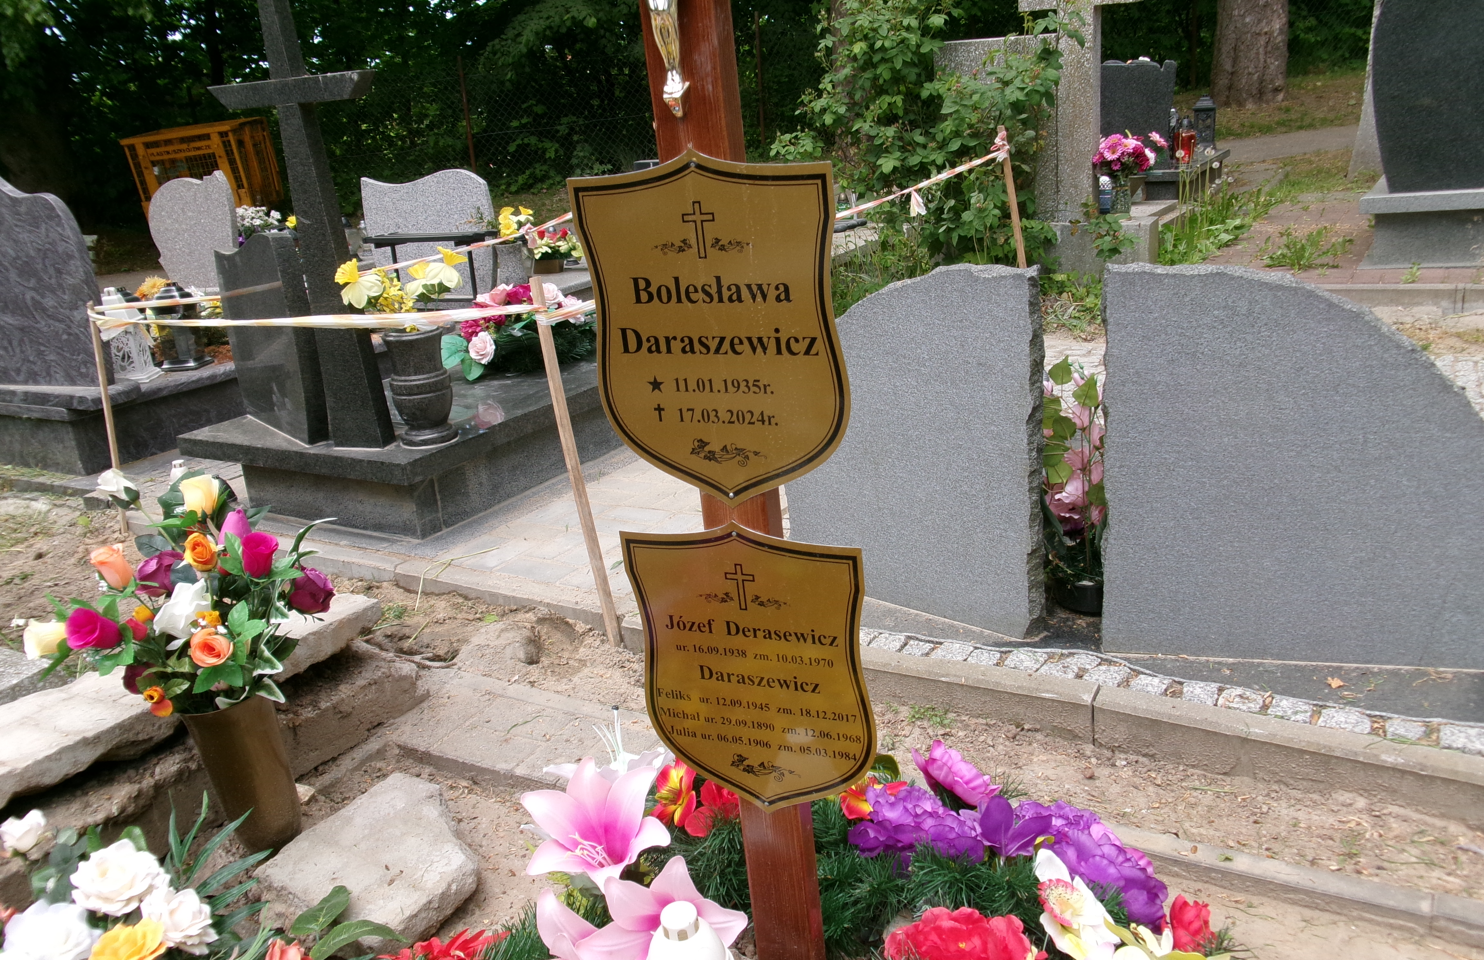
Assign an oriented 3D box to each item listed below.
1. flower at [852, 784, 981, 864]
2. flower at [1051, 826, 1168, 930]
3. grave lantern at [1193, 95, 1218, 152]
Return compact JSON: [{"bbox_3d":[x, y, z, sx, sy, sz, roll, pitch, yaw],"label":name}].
[{"bbox_3d":[0.221,0.439,1.540,0.165,0.070,0.120,5,19,5],"label":"flower"},{"bbox_3d":[0.422,0.456,1.380,0.125,0.100,0.110,-10,18,-15],"label":"flower"},{"bbox_3d":[3.015,-2.312,7.800,0.145,0.380,0.145,1,19,18],"label":"grave lantern"}]

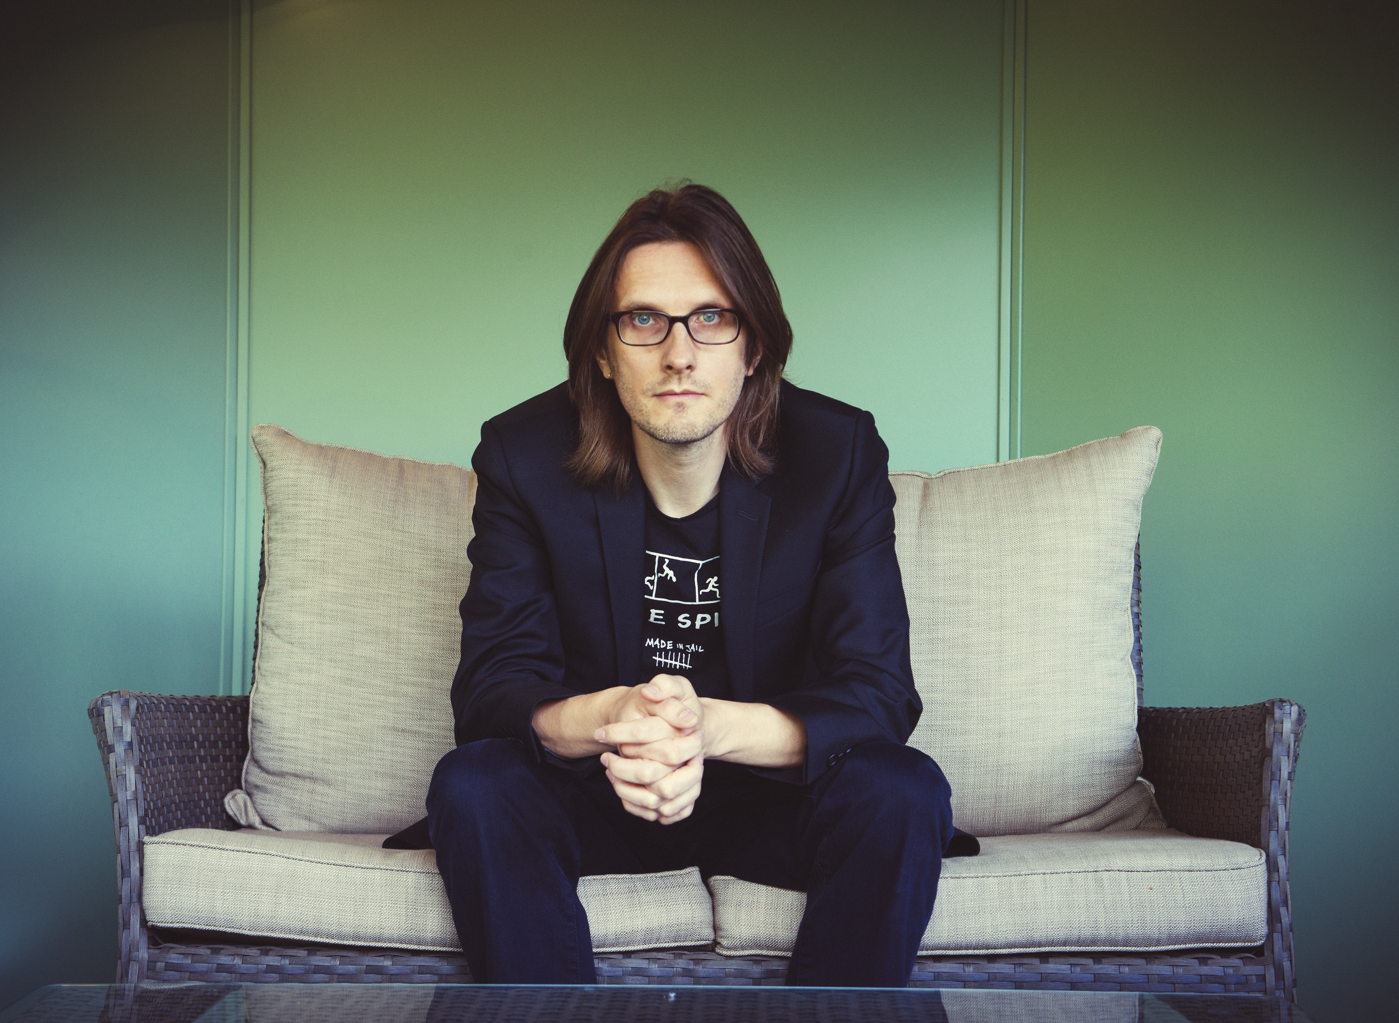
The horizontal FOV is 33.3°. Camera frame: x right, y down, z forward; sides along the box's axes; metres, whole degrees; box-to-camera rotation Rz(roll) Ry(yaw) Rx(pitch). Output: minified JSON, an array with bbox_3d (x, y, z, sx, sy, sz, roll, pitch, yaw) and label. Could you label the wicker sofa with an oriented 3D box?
[{"bbox_3d":[-0.004,0.350,2.880,1.310,0.910,0.770,0,-1,0],"label":"wicker sofa"}]

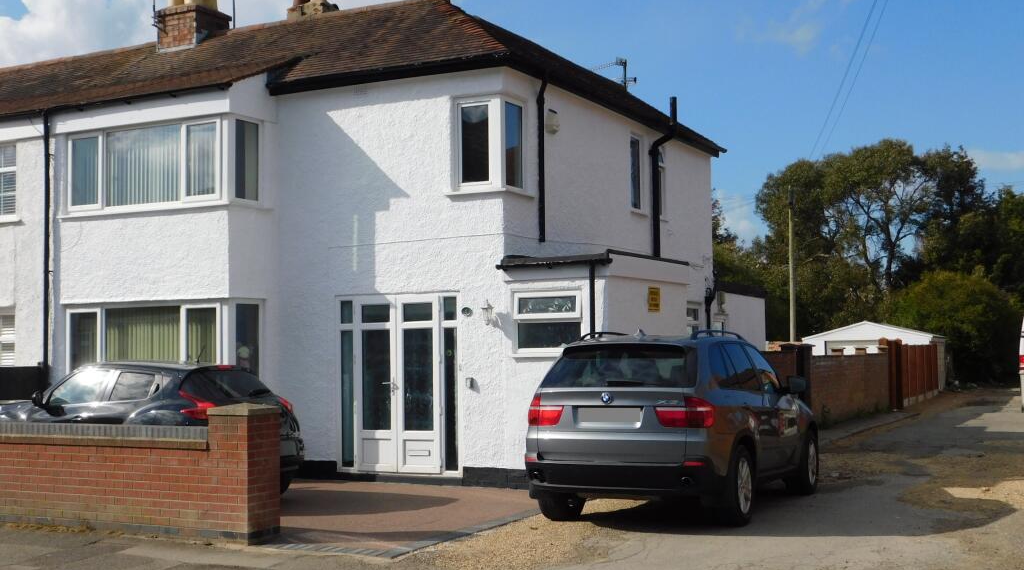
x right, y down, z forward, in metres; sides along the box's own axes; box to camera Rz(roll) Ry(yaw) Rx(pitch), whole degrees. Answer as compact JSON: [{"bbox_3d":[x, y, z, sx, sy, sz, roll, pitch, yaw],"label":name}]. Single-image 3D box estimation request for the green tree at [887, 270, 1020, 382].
[{"bbox_3d":[16.980,1.710,45.500,5.200,4.600,4.800,-2,-3,27],"label":"green tree"}]

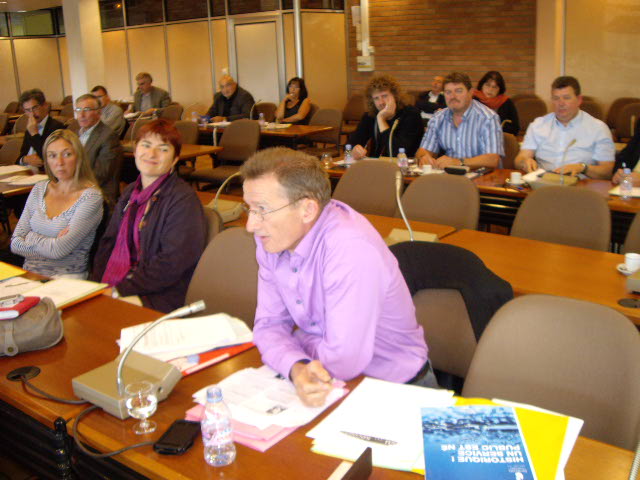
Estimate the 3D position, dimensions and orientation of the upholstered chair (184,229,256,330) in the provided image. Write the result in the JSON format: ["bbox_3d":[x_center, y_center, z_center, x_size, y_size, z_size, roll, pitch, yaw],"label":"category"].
[{"bbox_3d":[-0.448,0.428,2.731,0.500,0.890,0.580,10,19,39],"label":"upholstered chair"}]

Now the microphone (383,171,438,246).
[{"bbox_3d":[0.335,-0.110,2.740,0.200,0.290,0.190,10,19,41],"label":"microphone"}]

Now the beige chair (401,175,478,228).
[{"bbox_3d":[0.419,0.166,3.327,0.480,0.885,0.570,11,21,43],"label":"beige chair"}]

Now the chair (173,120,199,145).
[{"bbox_3d":[-1.545,-0.738,7.182,0.500,0.930,0.580,10,19,41],"label":"chair"}]

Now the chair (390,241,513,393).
[{"bbox_3d":[0.228,0.488,2.107,0.520,0.940,0.570,10,19,39],"label":"chair"}]

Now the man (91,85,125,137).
[{"bbox_3d":[-2.273,-0.902,7.285,0.540,1.260,0.740,10,19,40],"label":"man"}]

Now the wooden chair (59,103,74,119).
[{"bbox_3d":[-3.921,-1.551,10.539,0.500,0.890,0.580,10,19,38],"label":"wooden chair"}]

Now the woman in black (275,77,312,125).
[{"bbox_3d":[-0.281,-1.042,7.489,0.520,1.250,0.720,4,16,24],"label":"woman in black"}]

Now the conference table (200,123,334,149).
[{"bbox_3d":[-0.636,-0.801,7.468,1.600,0.740,0.580,7,18,34],"label":"conference table"}]

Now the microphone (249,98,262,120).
[{"bbox_3d":[-0.748,-1.467,8.150,0.180,0.310,0.270,11,20,40],"label":"microphone"}]

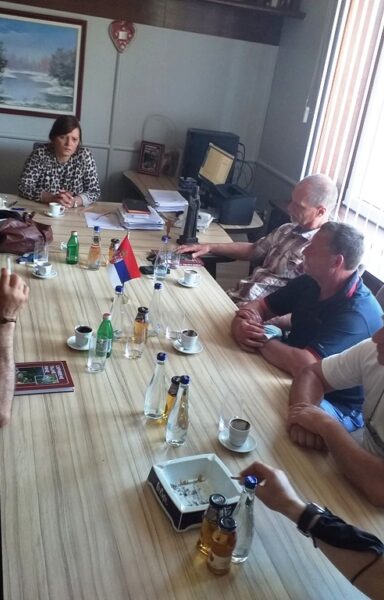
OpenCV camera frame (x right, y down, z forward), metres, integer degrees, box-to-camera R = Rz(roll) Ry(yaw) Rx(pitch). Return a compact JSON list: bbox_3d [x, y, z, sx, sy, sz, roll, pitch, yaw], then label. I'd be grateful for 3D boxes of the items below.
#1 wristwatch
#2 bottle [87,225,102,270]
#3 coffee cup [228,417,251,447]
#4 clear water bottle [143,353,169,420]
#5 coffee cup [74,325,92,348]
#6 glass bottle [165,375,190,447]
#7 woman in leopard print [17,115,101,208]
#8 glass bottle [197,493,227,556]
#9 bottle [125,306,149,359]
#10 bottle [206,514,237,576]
[{"bbox_3d":[0.266,0.496,1.408,0.042,0.058,0.068,26,-3,36],"label":"wristwatch"},{"bbox_3d":[-0.451,-0.247,2.960,0.061,0.206,0.061,1,23,-19],"label":"bottle"},{"bbox_3d":[0.136,0.384,1.812,0.066,0.061,0.077,1,23,-19],"label":"coffee cup"},{"bbox_3d":[-0.103,0.255,1.874,0.062,0.204,0.062,1,23,-19],"label":"clear water bottle"},{"bbox_3d":[-0.390,0.136,2.239,0.068,0.063,0.064,1,24,-19],"label":"coffee cup"},{"bbox_3d":[-0.029,0.303,1.719,0.063,0.208,0.063,1,23,-19],"label":"glass bottle"},{"bbox_3d":[-0.893,-0.608,4.174,0.530,1.250,0.780,2,24,-16],"label":"woman in leopard print"},{"bbox_3d":[0.046,0.492,1.373,0.054,0.142,0.054,7,22,-3],"label":"glass bottle"},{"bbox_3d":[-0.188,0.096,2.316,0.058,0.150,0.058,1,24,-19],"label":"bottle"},{"bbox_3d":[0.069,0.534,1.362,0.057,0.124,0.057,8,22,-3],"label":"bottle"}]

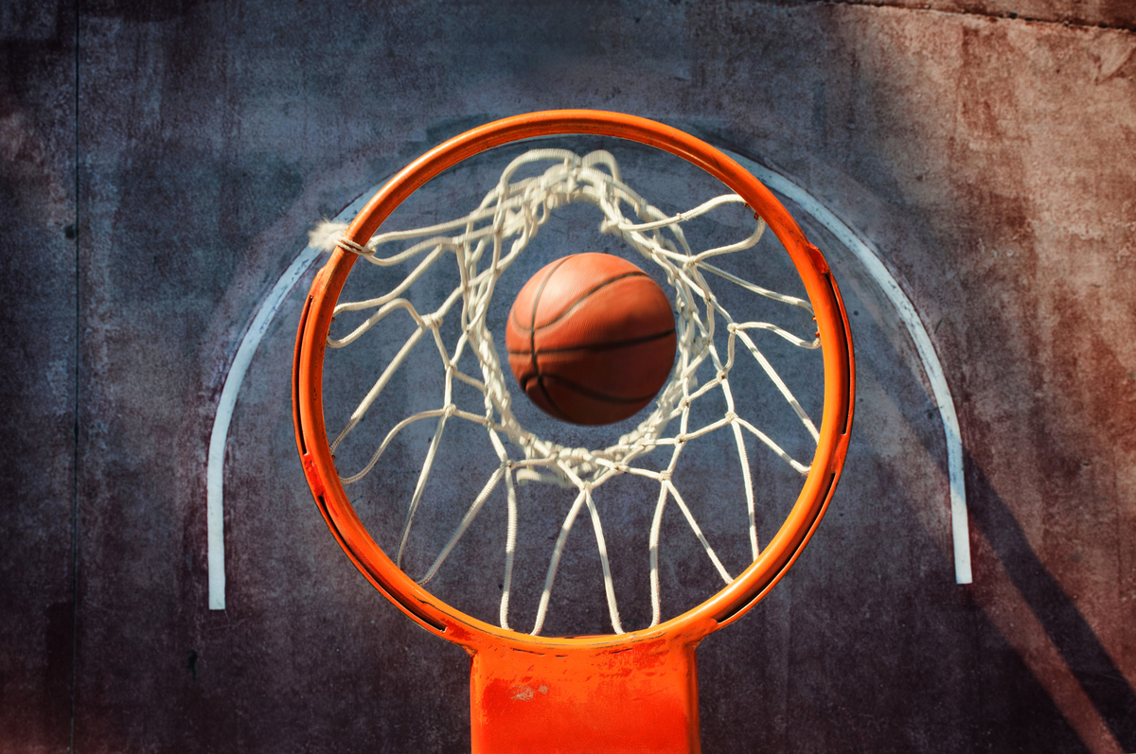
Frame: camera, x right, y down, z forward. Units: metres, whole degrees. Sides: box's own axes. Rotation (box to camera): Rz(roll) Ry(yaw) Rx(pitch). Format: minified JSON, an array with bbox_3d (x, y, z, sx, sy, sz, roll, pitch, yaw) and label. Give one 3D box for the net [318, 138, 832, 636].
[{"bbox_3d":[0.006,0.018,1.205,0.460,0.400,0.470,0,84,0],"label":"net"}]

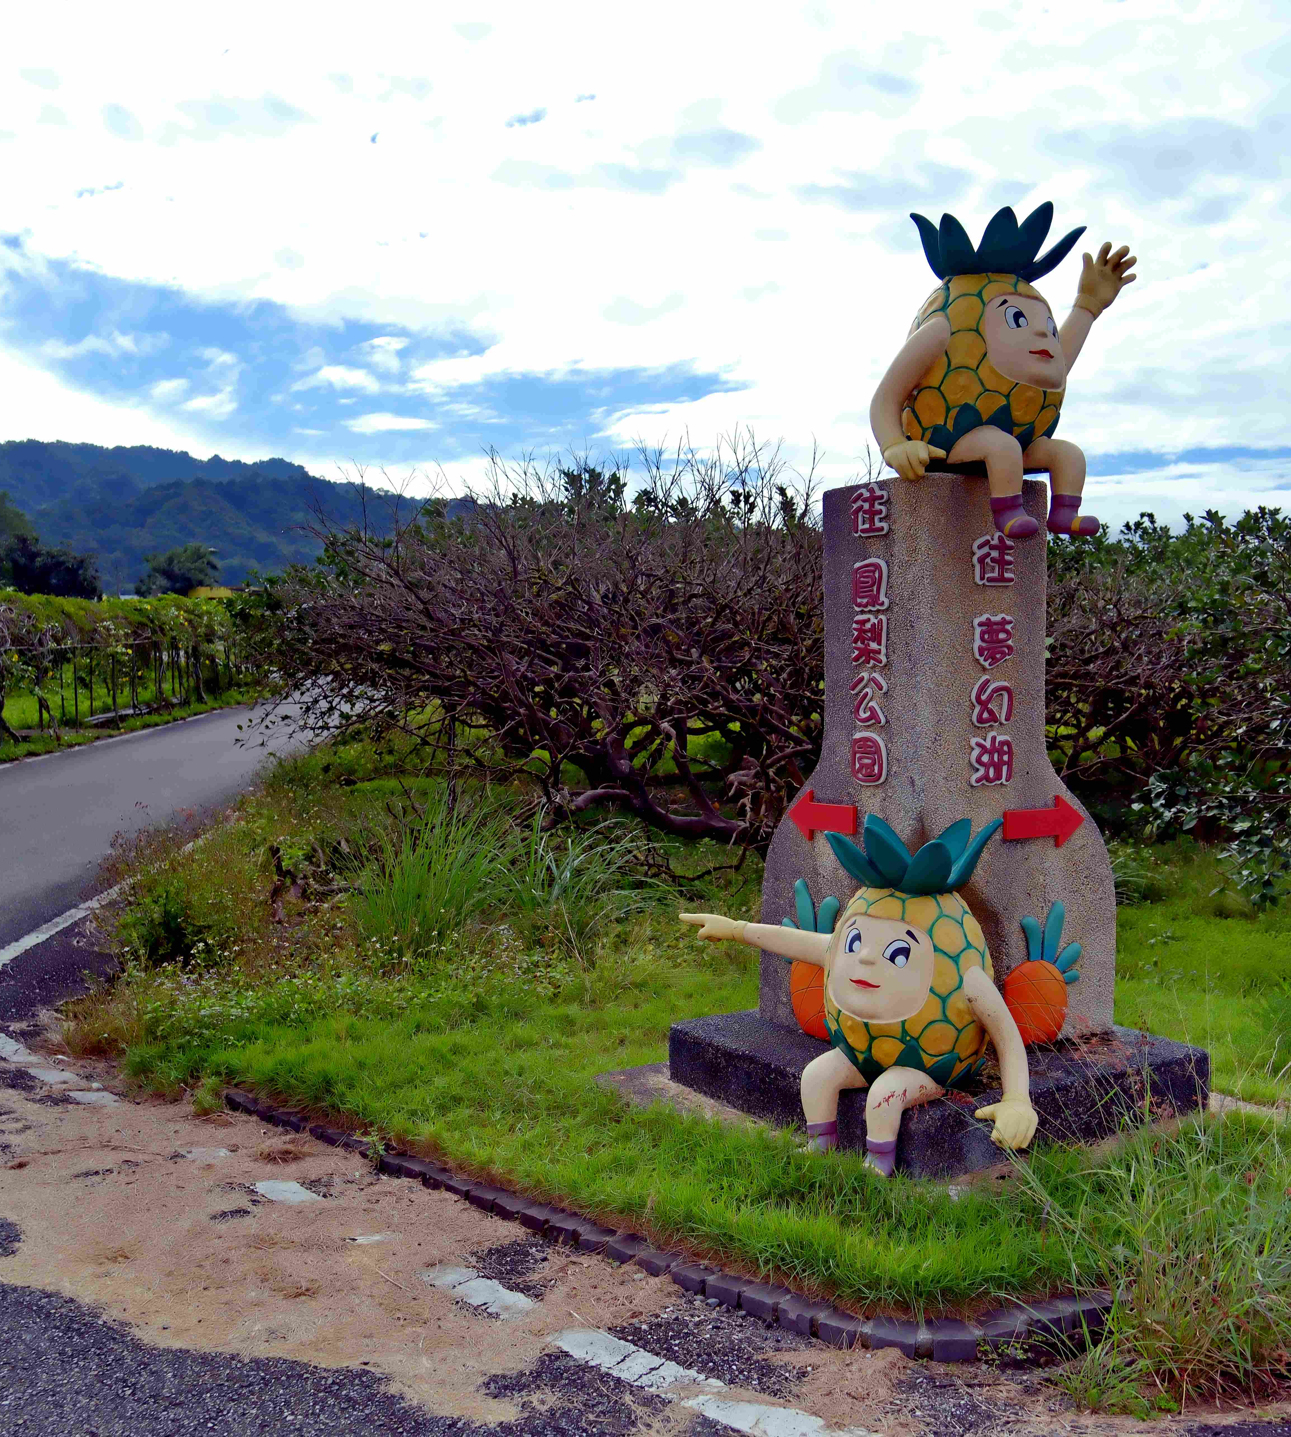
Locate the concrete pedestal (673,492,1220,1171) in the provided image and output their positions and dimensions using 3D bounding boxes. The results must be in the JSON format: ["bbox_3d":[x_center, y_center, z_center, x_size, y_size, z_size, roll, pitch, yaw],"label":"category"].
[{"bbox_3d":[0.998,0.261,5.032,1.314,2.130,1.314,-2,3,-34],"label":"concrete pedestal"}]

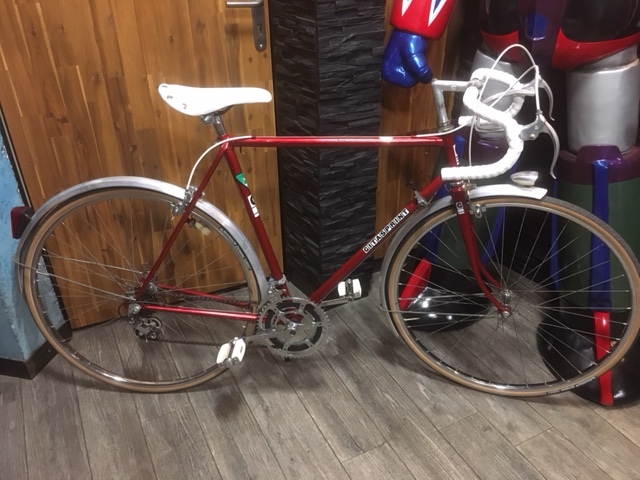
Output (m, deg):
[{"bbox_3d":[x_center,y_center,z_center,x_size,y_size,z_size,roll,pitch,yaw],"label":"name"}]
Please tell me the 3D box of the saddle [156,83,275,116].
[{"bbox_3d":[-0.250,-0.342,1.290,0.274,0.068,0.152,0,27,1],"label":"saddle"}]

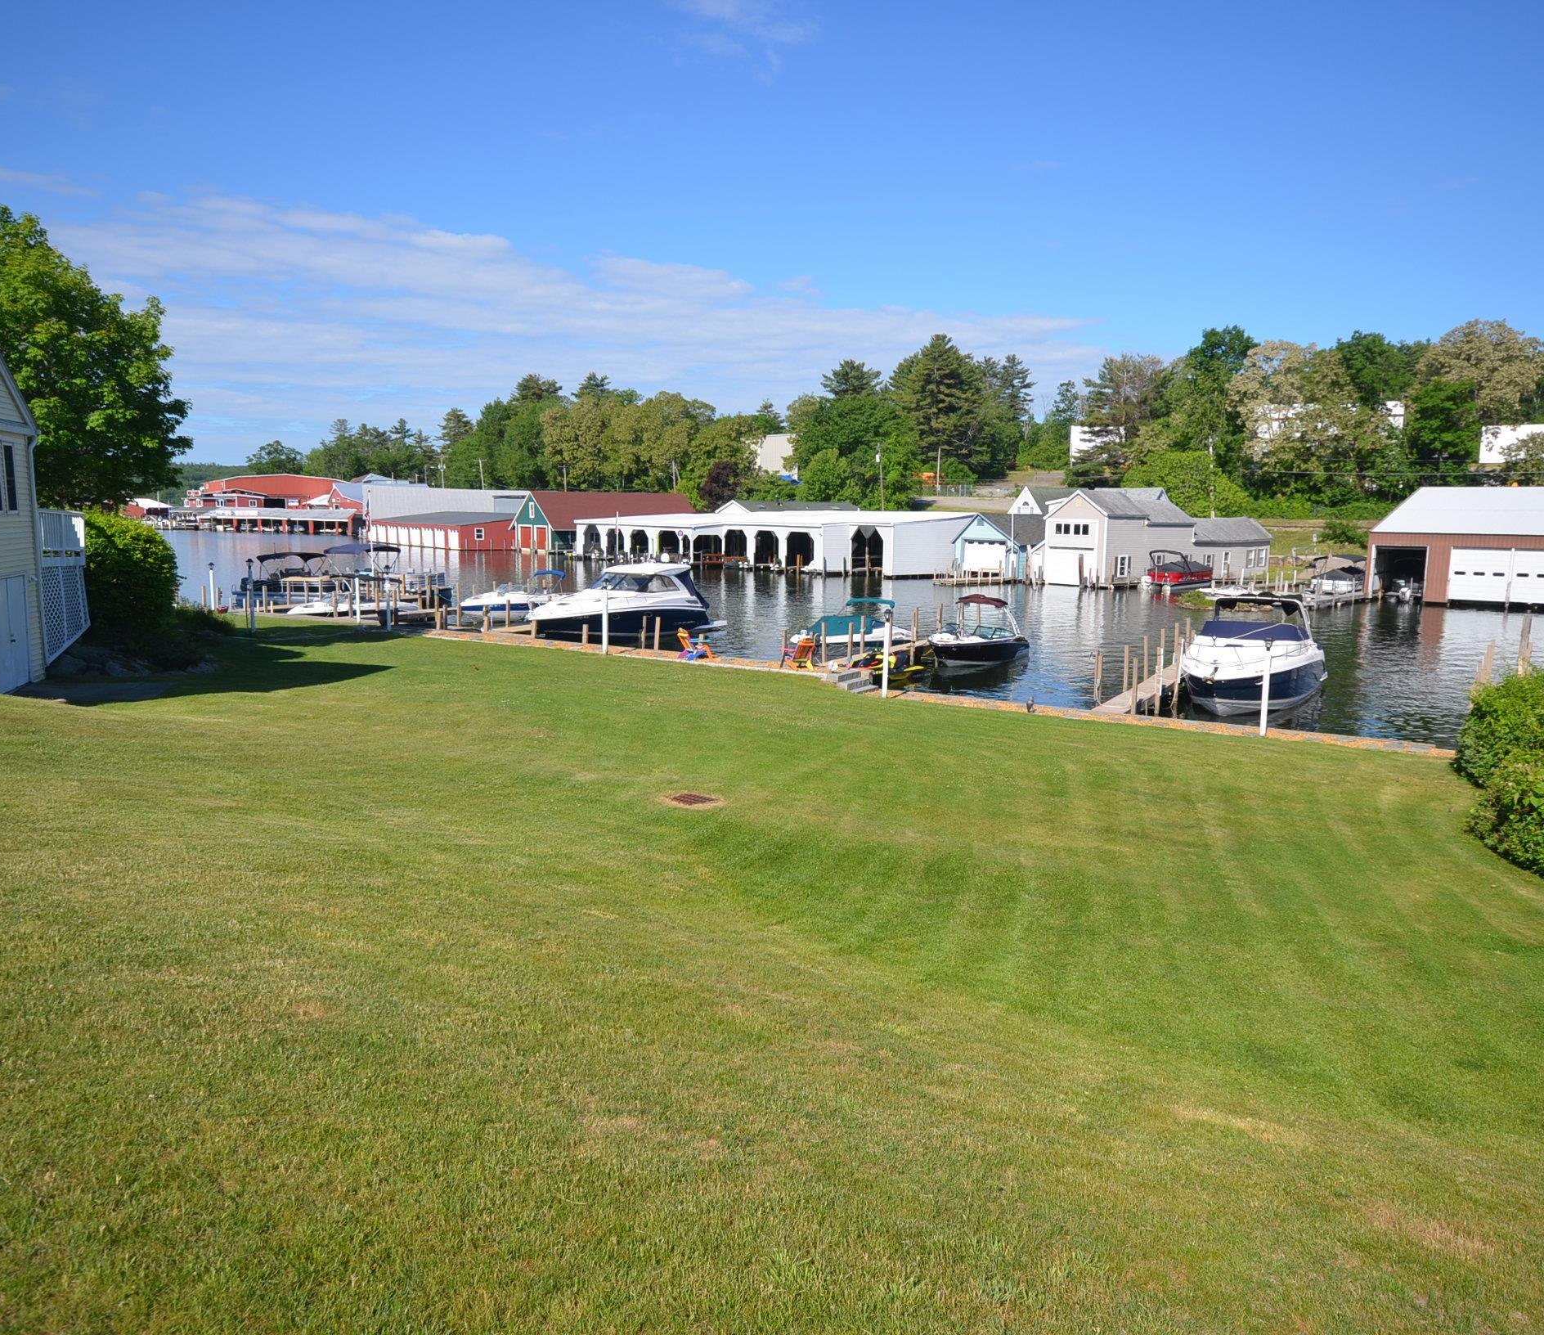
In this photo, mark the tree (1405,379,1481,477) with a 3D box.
[{"bbox_3d":[65.139,-23.255,114.657,6.800,9.700,6.800,5,9,29],"label":"tree"}]

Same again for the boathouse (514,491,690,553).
[{"bbox_3d":[-19.369,-17.099,137.366,19.520,6.810,9.540,-5,10,-36],"label":"boathouse"}]

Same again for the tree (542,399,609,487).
[{"bbox_3d":[-36.116,-39.064,213.686,12.500,19.760,12.500,-1,8,-9],"label":"tree"}]

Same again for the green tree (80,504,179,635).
[{"bbox_3d":[-15.727,-2.337,28.957,2.340,3.180,2.340,-4,9,-28],"label":"green tree"}]

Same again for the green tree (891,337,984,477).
[{"bbox_3d":[25.603,-39.427,178.549,14.000,21.830,14.000,2,8,8],"label":"green tree"}]

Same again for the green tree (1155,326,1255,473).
[{"bbox_3d":[47.250,-28.580,129.152,10.000,17.000,10.000,3,8,19],"label":"green tree"}]

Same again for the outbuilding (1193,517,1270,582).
[{"bbox_3d":[33.300,-9.125,89.616,11.200,4.750,4.900,-6,10,-40],"label":"outbuilding"}]

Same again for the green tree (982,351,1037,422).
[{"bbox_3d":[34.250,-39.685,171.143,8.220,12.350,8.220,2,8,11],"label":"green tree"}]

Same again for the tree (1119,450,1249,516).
[{"bbox_3d":[40.092,-17.371,113.689,12.810,7.080,10.000,3,8,19],"label":"tree"}]

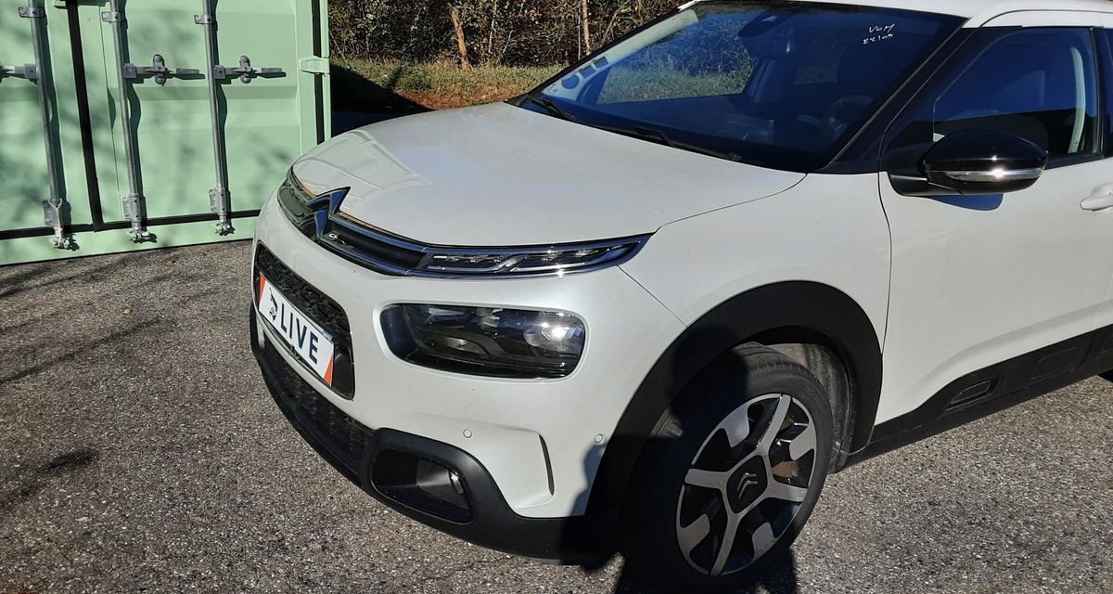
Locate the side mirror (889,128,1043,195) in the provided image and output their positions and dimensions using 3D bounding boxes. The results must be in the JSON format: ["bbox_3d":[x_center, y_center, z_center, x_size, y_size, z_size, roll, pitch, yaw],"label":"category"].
[{"bbox_3d":[0.972,-0.312,2.053,0.220,0.170,0.235,-9,23,-34],"label":"side mirror"}]

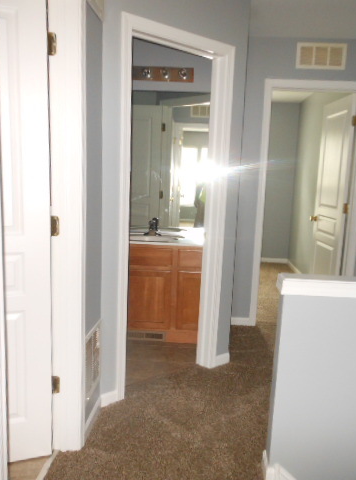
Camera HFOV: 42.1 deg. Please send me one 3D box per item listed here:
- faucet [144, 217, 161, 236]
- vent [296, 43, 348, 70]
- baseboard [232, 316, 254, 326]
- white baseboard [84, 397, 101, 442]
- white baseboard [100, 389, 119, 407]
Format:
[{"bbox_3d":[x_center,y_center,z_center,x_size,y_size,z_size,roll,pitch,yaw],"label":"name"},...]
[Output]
[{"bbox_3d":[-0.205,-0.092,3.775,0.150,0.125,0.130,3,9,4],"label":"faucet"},{"bbox_3d":[1.154,-1.470,3.704,0.393,0.202,0.018,3,9,4],"label":"vent"},{"bbox_3d":[0.545,0.726,4.093,0.215,0.078,0.014,3,9,4],"label":"baseboard"},{"bbox_3d":[-0.441,0.946,2.457,0.014,0.082,0.355,3,9,4],"label":"white baseboard"},{"bbox_3d":[-0.396,0.915,2.667,0.108,0.080,0.014,-6,12,-41],"label":"white baseboard"}]

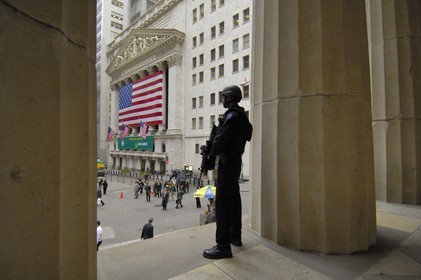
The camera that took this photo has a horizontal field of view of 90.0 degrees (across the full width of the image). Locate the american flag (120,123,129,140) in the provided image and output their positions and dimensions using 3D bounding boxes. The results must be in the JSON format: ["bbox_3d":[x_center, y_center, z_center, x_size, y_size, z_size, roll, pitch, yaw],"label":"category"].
[{"bbox_3d":[-21.847,-1.970,53.800,0.500,4.200,1.750,-1,-2,44],"label":"american flag"}]

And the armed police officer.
[{"bbox_3d":[0.205,0.320,2.370,0.560,1.870,0.560,0,-2,12],"label":"armed police officer"}]

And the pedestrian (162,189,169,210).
[{"bbox_3d":[-3.723,4.974,17.566,0.560,1.780,0.380,0,-2,6],"label":"pedestrian"}]

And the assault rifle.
[{"bbox_3d":[-0.018,0.155,2.360,0.250,0.760,0.080,13,-7,15],"label":"assault rifle"}]

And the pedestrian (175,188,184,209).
[{"bbox_3d":[-2.658,5.025,18.091,0.600,1.720,0.520,2,-2,-41],"label":"pedestrian"}]

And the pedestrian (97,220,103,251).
[{"bbox_3d":[-5.424,4.771,10.043,0.500,1.750,0.500,0,-2,13],"label":"pedestrian"}]

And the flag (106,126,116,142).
[{"bbox_3d":[-28.274,-1.427,60.000,0.500,4.300,1.750,-1,-2,44],"label":"flag"}]

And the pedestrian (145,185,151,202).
[{"bbox_3d":[-5.953,5.045,20.071,0.540,1.750,0.340,1,-2,-12],"label":"pedestrian"}]

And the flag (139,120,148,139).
[{"bbox_3d":[-15.002,-2.227,47.300,0.500,4.100,1.750,-1,-2,44],"label":"flag"}]

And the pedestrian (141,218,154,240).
[{"bbox_3d":[-3.131,4.794,10.543,0.560,1.760,0.420,0,-2,14],"label":"pedestrian"}]

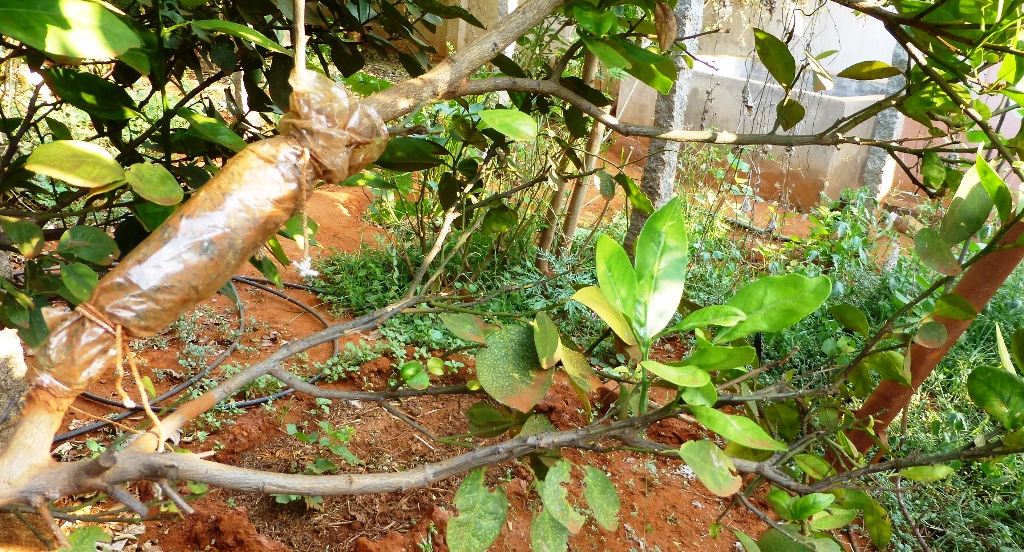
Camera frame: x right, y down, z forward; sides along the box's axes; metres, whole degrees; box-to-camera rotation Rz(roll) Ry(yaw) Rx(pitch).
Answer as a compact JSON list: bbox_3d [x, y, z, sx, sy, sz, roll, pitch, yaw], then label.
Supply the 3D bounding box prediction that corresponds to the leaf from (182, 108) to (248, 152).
[{"bbox_3d":[-0.453,-0.220,1.080,0.130,0.022,0.048,33,37,0],"label":"leaf"}]

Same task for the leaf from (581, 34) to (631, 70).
[{"bbox_3d":[0.121,-0.290,0.920,0.074,0.012,0.036,35,47,12],"label":"leaf"}]

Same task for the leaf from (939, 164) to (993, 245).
[{"bbox_3d":[0.498,-0.079,0.780,0.043,0.090,0.012,28,-6,27],"label":"leaf"}]

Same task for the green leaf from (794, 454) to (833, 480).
[{"bbox_3d":[0.323,0.205,0.760,0.044,0.026,0.016,-20,19,-10],"label":"green leaf"}]

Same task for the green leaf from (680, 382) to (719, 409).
[{"bbox_3d":[0.181,0.114,0.690,0.038,0.032,0.016,-16,-19,-10],"label":"green leaf"}]

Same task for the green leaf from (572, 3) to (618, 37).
[{"bbox_3d":[0.115,-0.350,0.970,0.062,0.025,0.050,13,57,0],"label":"green leaf"}]

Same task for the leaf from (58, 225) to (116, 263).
[{"bbox_3d":[-0.578,-0.037,0.968,0.084,0.020,0.055,3,53,3],"label":"leaf"}]

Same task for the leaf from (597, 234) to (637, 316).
[{"bbox_3d":[0.122,0.002,0.805,0.042,0.110,0.018,-14,-17,-18],"label":"leaf"}]

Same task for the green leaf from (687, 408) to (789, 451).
[{"bbox_3d":[0.247,0.166,0.775,0.109,0.020,0.045,22,37,16],"label":"green leaf"}]

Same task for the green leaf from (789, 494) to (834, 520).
[{"bbox_3d":[0.336,0.258,0.795,0.059,0.016,0.032,-20,44,-10],"label":"green leaf"}]

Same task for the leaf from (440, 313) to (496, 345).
[{"bbox_3d":[-0.047,0.056,0.760,0.068,0.012,0.037,9,37,-18],"label":"leaf"}]

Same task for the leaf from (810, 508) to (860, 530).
[{"bbox_3d":[0.308,0.233,0.680,0.047,0.016,0.025,-5,58,-4],"label":"leaf"}]

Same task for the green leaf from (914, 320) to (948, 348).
[{"bbox_3d":[0.520,0.072,0.880,0.042,0.035,0.015,0,-18,0],"label":"green leaf"}]

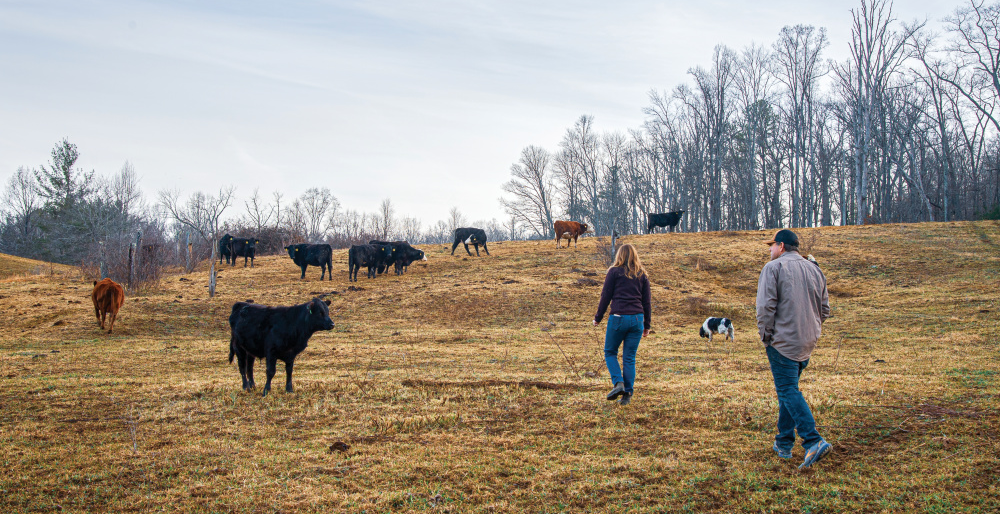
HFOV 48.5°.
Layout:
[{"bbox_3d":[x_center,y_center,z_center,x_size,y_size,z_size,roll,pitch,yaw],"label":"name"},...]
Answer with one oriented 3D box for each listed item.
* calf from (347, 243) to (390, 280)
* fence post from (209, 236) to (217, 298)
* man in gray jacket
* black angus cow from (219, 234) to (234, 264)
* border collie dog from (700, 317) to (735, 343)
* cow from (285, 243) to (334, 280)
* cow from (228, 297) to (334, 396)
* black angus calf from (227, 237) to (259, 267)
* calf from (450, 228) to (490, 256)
[{"bbox_3d":[-4.547,0.183,38.700,0.620,1.272,1.750,0,0,43],"label":"calf"},{"bbox_3d":[-7.636,0.272,29.500,0.200,1.633,0.200,0,0,0],"label":"fence post"},{"bbox_3d":[2.241,0.683,8.450,0.580,1.792,0.520,0,0,-23],"label":"man in gray jacket"},{"bbox_3d":[-12.189,-0.323,49.500,0.600,1.359,1.750,0,0,-14],"label":"black angus cow"},{"bbox_3d":[4.112,1.371,21.000,0.720,0.473,0.280,0,0,30],"label":"border collie dog"},{"bbox_3d":[-6.603,0.182,38.500,1.800,1.265,0.650,0,0,22],"label":"cow"},{"bbox_3d":[-2.642,1.062,13.400,1.500,1.170,0.520,0,0,35],"label":"cow"},{"bbox_3d":[-11.012,-0.192,47.500,1.700,1.240,0.620,0,0,44],"label":"black angus calf"},{"bbox_3d":[-1.301,-0.662,49.000,1.700,1.235,0.750,0,0,0],"label":"calf"}]

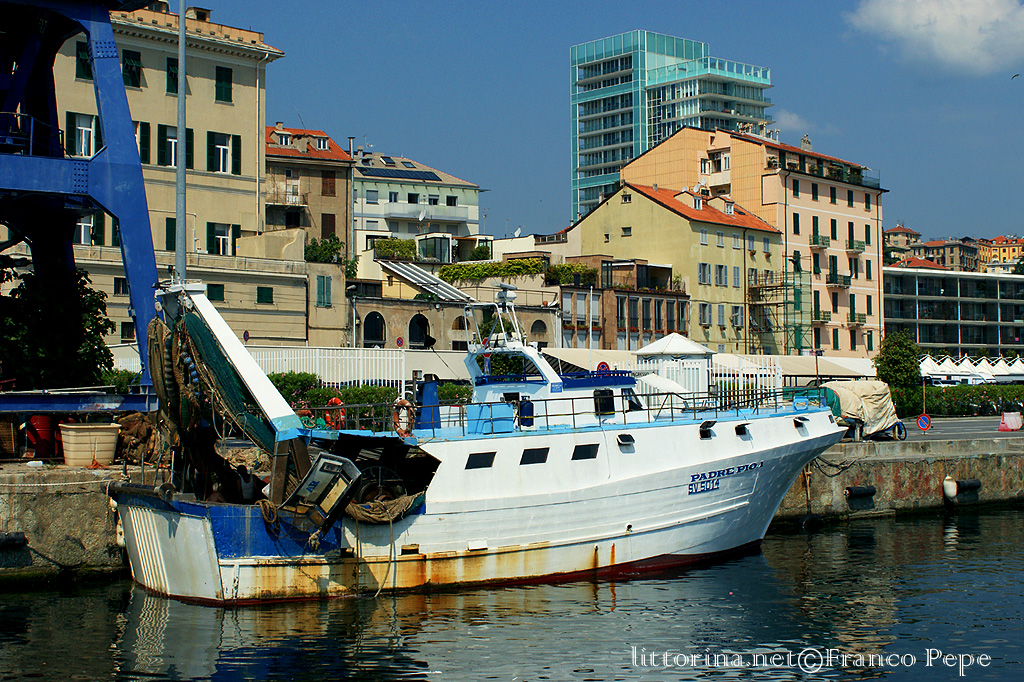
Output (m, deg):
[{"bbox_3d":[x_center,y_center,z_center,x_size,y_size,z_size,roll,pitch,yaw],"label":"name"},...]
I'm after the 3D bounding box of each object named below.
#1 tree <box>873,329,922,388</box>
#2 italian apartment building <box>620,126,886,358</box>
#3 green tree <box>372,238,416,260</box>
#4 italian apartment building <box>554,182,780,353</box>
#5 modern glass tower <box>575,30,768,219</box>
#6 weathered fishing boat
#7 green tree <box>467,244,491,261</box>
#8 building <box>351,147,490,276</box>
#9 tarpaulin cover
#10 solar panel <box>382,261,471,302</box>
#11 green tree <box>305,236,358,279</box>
[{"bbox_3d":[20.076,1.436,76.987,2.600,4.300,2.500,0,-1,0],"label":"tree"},{"bbox_3d":[22.258,-6.758,135.550,16.720,24.300,18.130,-1,-2,41],"label":"italian apartment building"},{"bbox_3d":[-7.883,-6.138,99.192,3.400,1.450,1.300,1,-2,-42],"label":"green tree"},{"bbox_3d":[13.353,-3.685,122.536,12.830,17.530,13.160,-1,-2,42],"label":"italian apartment building"},{"bbox_3d":[29.550,-23.720,276.189,19.180,65.440,33.430,1,-2,-40],"label":"modern glass tower"},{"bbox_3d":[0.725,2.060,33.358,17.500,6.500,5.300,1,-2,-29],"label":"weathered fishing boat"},{"bbox_3d":[-2.315,-6.117,102.192,1.600,1.150,1.400,0,-1,0],"label":"green tree"},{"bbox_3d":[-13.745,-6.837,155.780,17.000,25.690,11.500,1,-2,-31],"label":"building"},{"bbox_3d":[11.572,2.165,48.960,2.100,1.850,1.600,1,-2,-33],"label":"tarpaulin cover"},{"bbox_3d":[-5.544,-3.915,96.097,2.500,0.200,7.660,1,21,-42],"label":"solar panel"},{"bbox_3d":[-10.758,-4.981,87.158,2.900,2.500,1.900,0,-1,0],"label":"green tree"}]

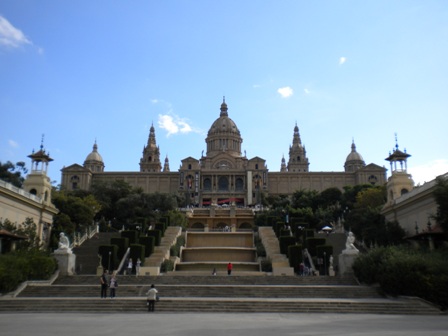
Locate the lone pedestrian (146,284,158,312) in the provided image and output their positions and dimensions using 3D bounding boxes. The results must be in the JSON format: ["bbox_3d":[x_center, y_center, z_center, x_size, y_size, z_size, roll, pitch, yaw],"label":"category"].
[{"bbox_3d":[-4.284,7.818,27.194,0.620,1.600,0.420,0,-15,0],"label":"lone pedestrian"}]

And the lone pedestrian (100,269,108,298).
[{"bbox_3d":[-7.503,7.312,28.522,0.420,1.740,0.480,-5,-16,19],"label":"lone pedestrian"}]

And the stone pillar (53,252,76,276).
[{"bbox_3d":[-15.570,9.421,43.942,1.550,2.100,1.800,0,-15,1],"label":"stone pillar"}]

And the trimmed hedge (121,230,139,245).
[{"bbox_3d":[-11.146,8.675,53.281,1.500,2.500,1.750,0,-15,0],"label":"trimmed hedge"}]

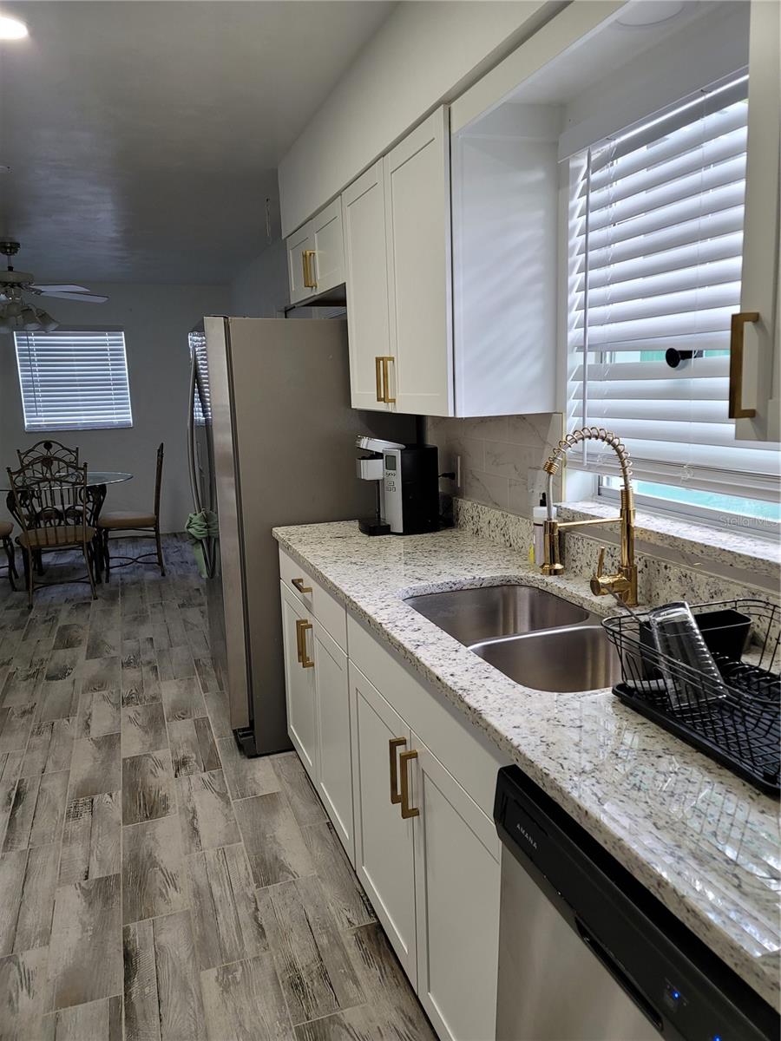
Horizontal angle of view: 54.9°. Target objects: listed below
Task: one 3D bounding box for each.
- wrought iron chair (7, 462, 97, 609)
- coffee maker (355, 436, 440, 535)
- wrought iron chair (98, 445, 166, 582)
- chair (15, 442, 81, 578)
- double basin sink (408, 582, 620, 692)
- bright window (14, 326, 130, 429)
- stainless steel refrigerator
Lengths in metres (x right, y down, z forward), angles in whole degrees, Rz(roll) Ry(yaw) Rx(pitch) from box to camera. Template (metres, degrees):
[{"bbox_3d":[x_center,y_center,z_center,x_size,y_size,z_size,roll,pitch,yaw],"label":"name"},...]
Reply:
[{"bbox_3d":[-2.353,0.053,5.293,0.495,1.010,0.515,-6,11,-25],"label":"wrought iron chair"},{"bbox_3d":[0.021,-0.136,2.711,0.305,0.342,0.240,-5,11,-19],"label":"coffee maker"},{"bbox_3d":[-2.033,-0.084,5.967,0.515,1.020,0.495,-5,11,-19],"label":"wrought iron chair"},{"bbox_3d":[-2.853,-0.131,6.356,0.495,1.020,0.515,-6,11,-21],"label":"chair"},{"bbox_3d":[0.316,0.348,1.673,0.425,0.225,0.765,-5,11,-19],"label":"double basin sink"},{"bbox_3d":[-2.993,-1.337,7.132,0.940,0.940,0.060,-5,11,-19],"label":"bright window"},{"bbox_3d":[-0.429,0.015,3.317,0.820,1.700,0.850,-5,11,-19],"label":"stainless steel refrigerator"}]

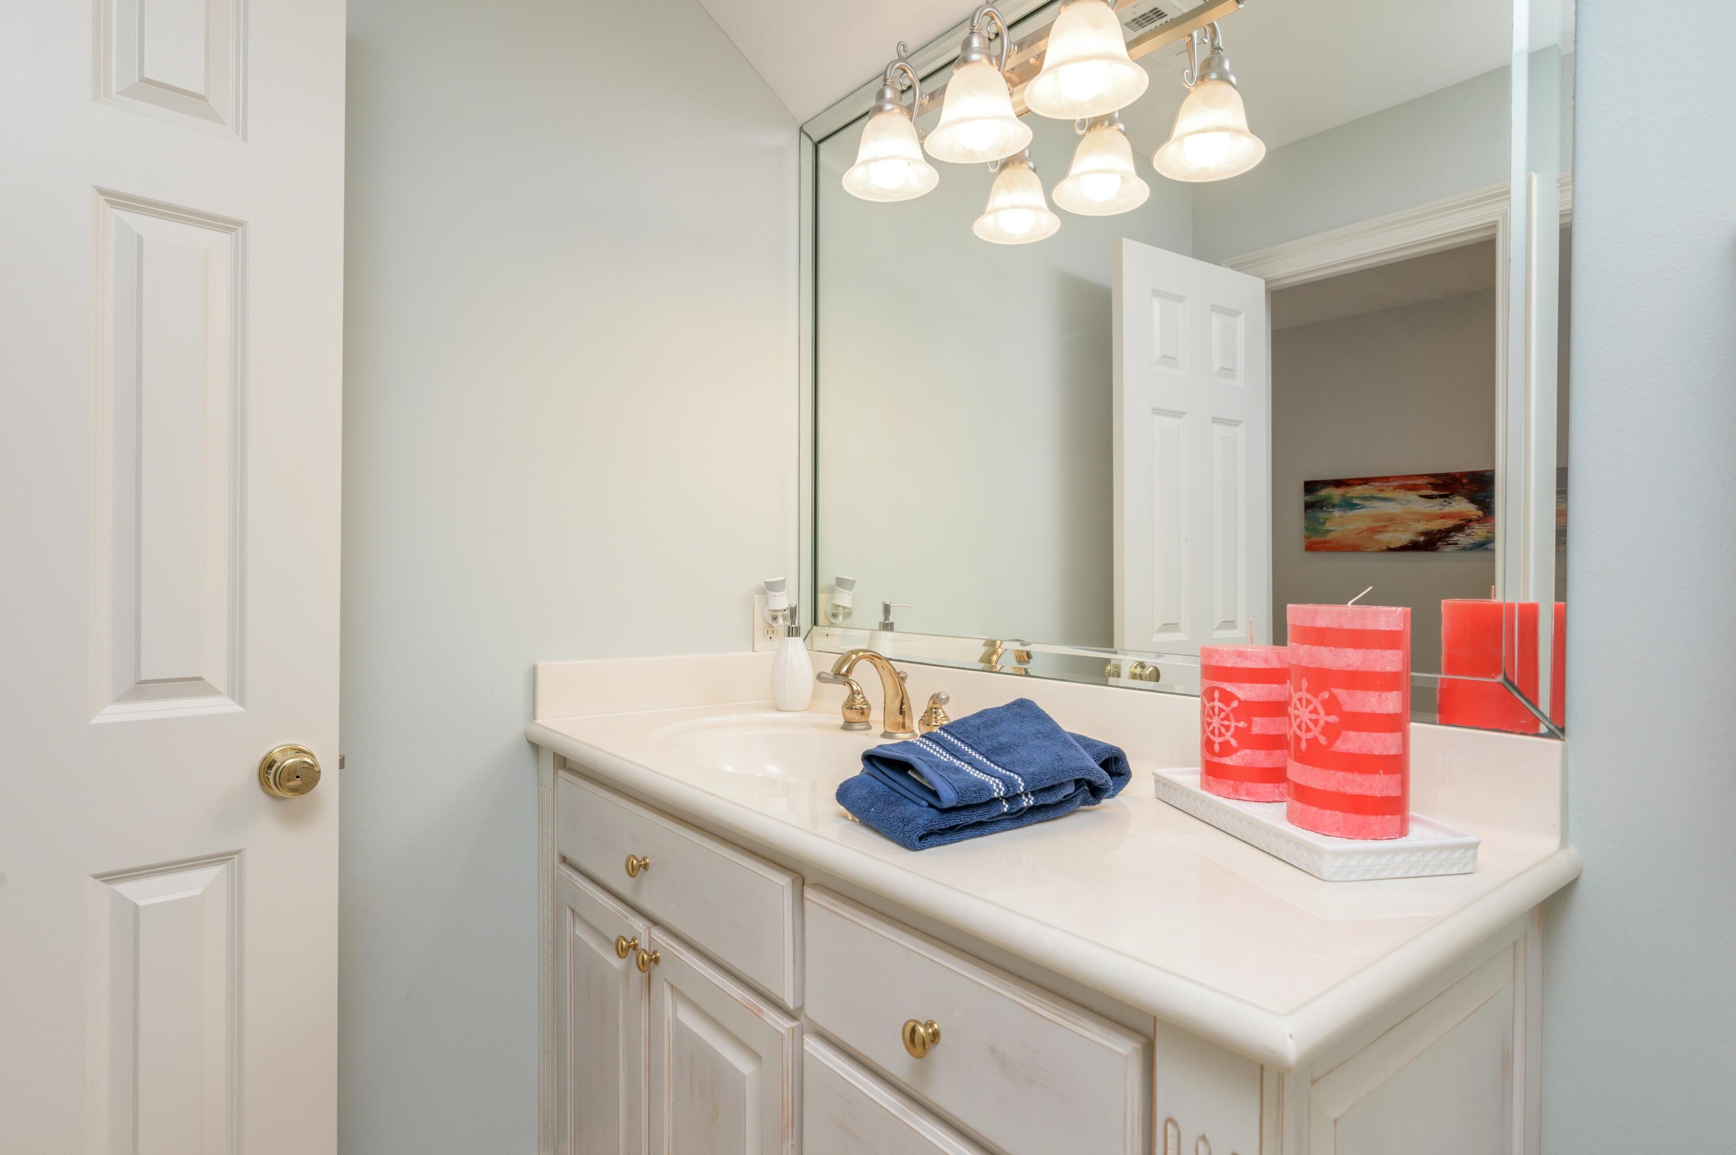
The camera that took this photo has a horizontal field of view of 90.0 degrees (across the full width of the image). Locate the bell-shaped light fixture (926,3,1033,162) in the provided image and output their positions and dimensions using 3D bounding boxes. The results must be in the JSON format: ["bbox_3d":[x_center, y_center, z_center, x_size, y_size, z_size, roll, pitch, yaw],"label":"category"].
[{"bbox_3d":[0.161,-0.721,1.230,0.165,0.208,0.152,0,0,0],"label":"bell-shaped light fixture"}]

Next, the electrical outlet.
[{"bbox_3d":[-0.197,0.093,1.765,0.072,0.116,0.010,0,0,-38],"label":"electrical outlet"}]

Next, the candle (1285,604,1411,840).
[{"bbox_3d":[0.449,0.130,0.818,0.104,0.205,0.104,0,0,-13],"label":"candle"}]

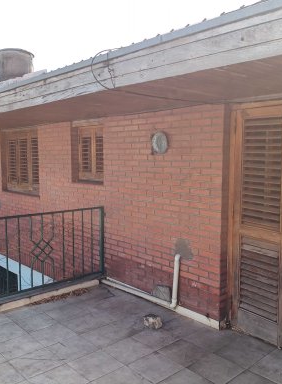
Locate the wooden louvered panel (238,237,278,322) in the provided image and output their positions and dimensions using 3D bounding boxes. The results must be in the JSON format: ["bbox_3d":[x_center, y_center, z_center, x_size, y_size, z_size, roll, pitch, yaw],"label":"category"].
[{"bbox_3d":[1.070,0.766,3.214,0.035,0.715,0.378,-4,7,-43],"label":"wooden louvered panel"}]

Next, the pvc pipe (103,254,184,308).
[{"bbox_3d":[-0.062,0.925,4.177,0.070,0.645,1.370,-4,7,-43],"label":"pvc pipe"}]

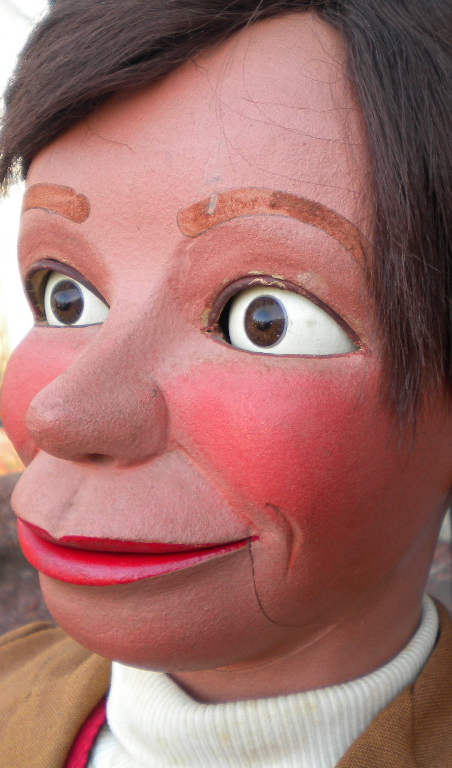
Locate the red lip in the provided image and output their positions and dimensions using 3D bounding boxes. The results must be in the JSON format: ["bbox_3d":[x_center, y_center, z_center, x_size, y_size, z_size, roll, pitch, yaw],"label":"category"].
[{"bbox_3d":[-0.037,0.044,0.282,0.086,0.017,0.030,8,7,35],"label":"red lip"}]

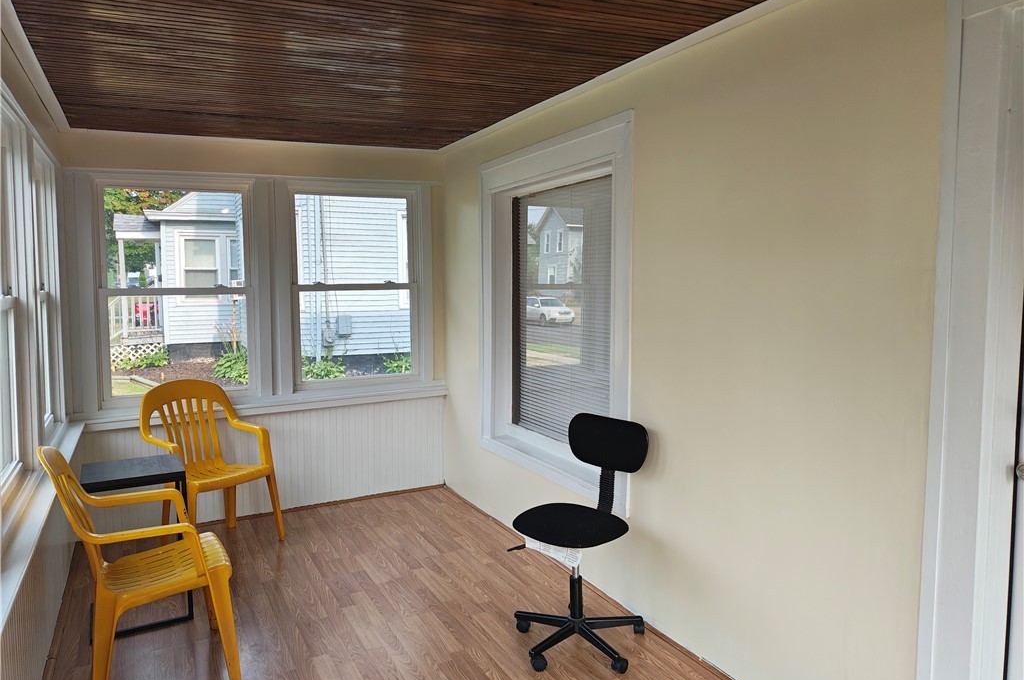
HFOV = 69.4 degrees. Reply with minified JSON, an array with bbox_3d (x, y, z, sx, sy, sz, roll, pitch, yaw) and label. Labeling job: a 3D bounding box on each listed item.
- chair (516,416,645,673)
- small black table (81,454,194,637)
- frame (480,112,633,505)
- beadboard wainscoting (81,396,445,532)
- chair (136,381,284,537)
[{"bbox_3d":[0.262,0.780,2.909,0.529,0.891,0.551,4,7,42],"label":"chair"},{"bbox_3d":[-1.634,0.883,3.226,0.390,0.659,0.353,-3,6,-30],"label":"small black table"},{"bbox_3d":[0.198,-0.147,3.848,0.120,1.714,1.538,-3,5,-26],"label":"frame"},{"bbox_3d":[-1.475,0.767,4.678,2.252,0.644,0.030,-3,5,-28],"label":"beadboard wainscoting"},{"bbox_3d":[-1.679,0.686,4.107,0.573,0.903,0.570,4,6,40],"label":"chair"}]

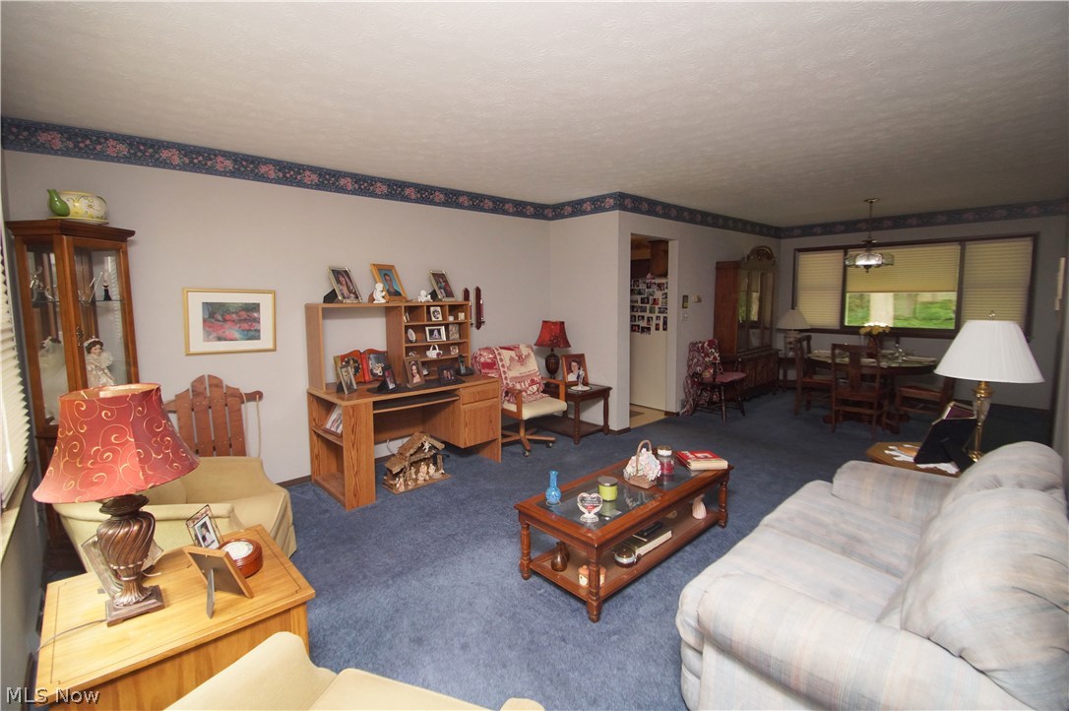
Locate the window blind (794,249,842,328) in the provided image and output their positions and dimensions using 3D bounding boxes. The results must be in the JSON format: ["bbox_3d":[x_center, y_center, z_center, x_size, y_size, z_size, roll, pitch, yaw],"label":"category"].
[{"bbox_3d":[4.468,-1.024,6.999,0.050,1.175,0.615,-8,10,-41],"label":"window blind"}]

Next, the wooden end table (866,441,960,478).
[{"bbox_3d":[2.227,0.851,2.449,0.630,0.550,0.630,-7,10,-40],"label":"wooden end table"}]

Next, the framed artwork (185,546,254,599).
[{"bbox_3d":[-0.972,0.667,1.376,0.160,0.195,0.025,1,27,13],"label":"framed artwork"}]

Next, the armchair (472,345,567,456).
[{"bbox_3d":[-0.087,0.421,4.204,0.640,0.950,0.680,-7,10,-40],"label":"armchair"}]

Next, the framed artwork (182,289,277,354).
[{"bbox_3d":[-2.114,-0.240,3.123,0.530,0.445,0.030,-8,10,-41],"label":"framed artwork"}]

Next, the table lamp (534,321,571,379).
[{"bbox_3d":[0.204,-0.018,4.729,0.380,0.685,0.380,-1,7,0],"label":"table lamp"}]

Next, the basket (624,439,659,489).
[{"bbox_3d":[0.616,0.608,2.546,0.135,0.235,0.185,-8,10,-41],"label":"basket"}]

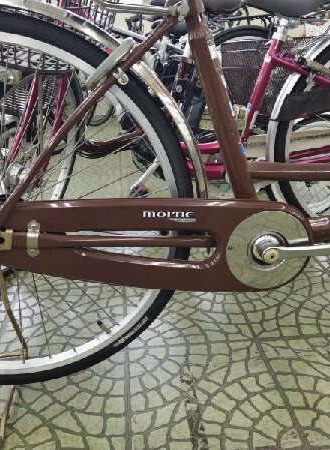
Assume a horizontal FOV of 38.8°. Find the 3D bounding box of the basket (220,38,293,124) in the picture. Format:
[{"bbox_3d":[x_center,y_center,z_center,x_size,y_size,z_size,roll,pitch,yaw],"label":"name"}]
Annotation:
[{"bbox_3d":[0.341,-0.543,1.746,0.230,0.265,0.280,-8,23,-17],"label":"basket"}]

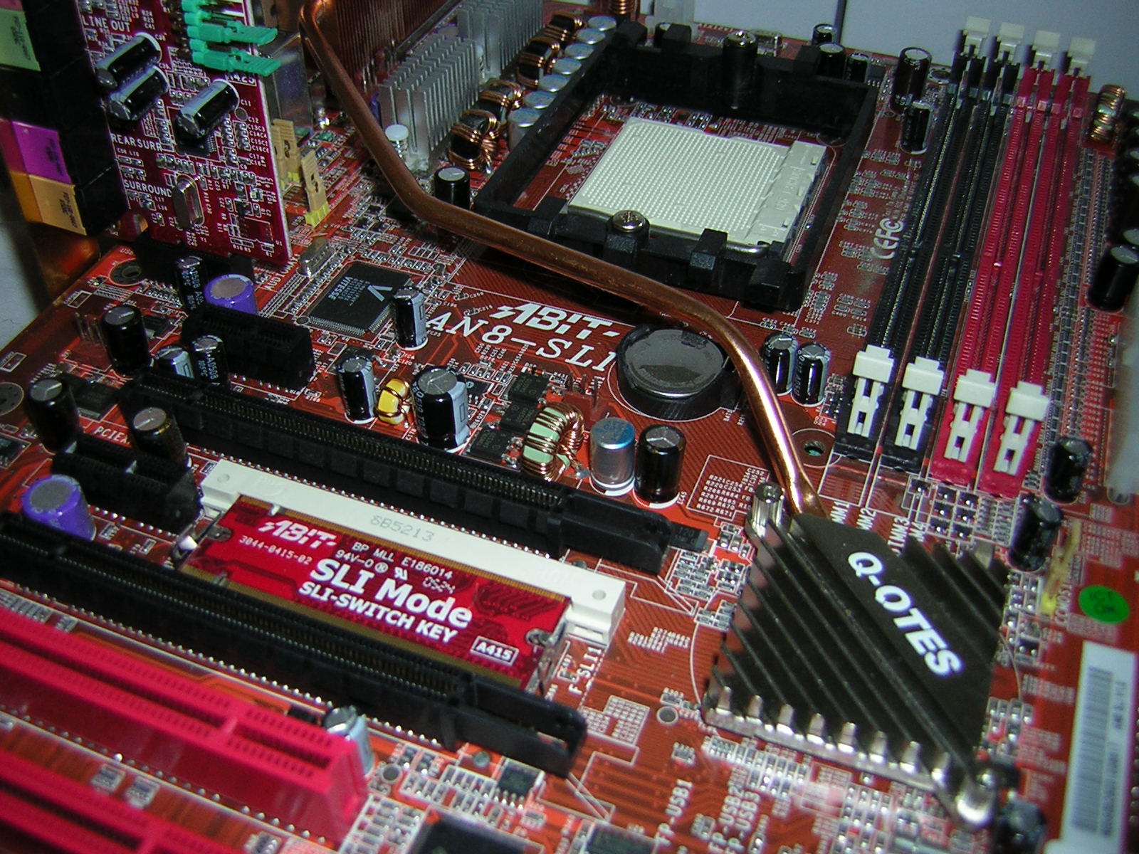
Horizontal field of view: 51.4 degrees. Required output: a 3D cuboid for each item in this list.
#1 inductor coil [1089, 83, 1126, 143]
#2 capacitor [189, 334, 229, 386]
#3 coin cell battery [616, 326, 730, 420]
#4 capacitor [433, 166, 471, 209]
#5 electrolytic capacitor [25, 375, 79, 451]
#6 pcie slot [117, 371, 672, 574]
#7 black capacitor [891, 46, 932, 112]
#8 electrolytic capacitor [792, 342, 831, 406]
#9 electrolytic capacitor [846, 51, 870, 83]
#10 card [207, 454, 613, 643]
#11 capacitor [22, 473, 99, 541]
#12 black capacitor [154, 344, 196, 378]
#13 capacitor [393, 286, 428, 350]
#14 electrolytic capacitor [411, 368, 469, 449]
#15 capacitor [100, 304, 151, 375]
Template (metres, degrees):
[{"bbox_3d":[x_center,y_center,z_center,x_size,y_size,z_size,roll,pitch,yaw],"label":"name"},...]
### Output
[{"bbox_3d":[0.137,-0.080,0.302,0.006,0.014,0.014,15,46,16],"label":"inductor coil"},{"bbox_3d":[-0.071,-0.012,0.236,0.006,0.011,0.006,0,44,0],"label":"capacitor"},{"bbox_3d":[0.021,-0.011,0.240,0.022,0.005,0.022,16,46,15],"label":"coin cell battery"},{"bbox_3d":[-0.027,-0.054,0.278,0.008,0.012,0.008,0,44,0],"label":"capacitor"},{"bbox_3d":[-0.096,-0.002,0.221,0.008,0.014,0.008,5,47,-5],"label":"electrolytic capacitor"},{"bbox_3d":[-0.033,0.008,0.216,0.106,0.011,0.007,16,46,15],"label":"pcie slot"},{"bbox_3d":[0.092,-0.093,0.317,0.008,0.015,0.008,15,46,16],"label":"black capacitor"},{"bbox_3d":[0.048,-0.011,0.235,0.006,0.011,0.006,15,46,16],"label":"electrolytic capacitor"},{"bbox_3d":[0.079,-0.096,0.323,0.005,0.011,0.005,15,46,16],"label":"electrolytic capacitor"},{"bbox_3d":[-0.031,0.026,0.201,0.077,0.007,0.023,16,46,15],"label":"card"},{"bbox_3d":[-0.090,0.015,0.208,0.010,0.010,0.010,0,44,0],"label":"capacitor"},{"bbox_3d":[-0.076,-0.010,0.230,0.006,0.011,0.006,15,46,16],"label":"black capacitor"},{"bbox_3d":[-0.032,-0.022,0.241,0.006,0.012,0.006,0,44,0],"label":"capacitor"},{"bbox_3d":[-0.024,-0.003,0.222,0.010,0.012,0.010,0,44,0],"label":"electrolytic capacitor"},{"bbox_3d":[-0.091,-0.018,0.243,0.008,0.012,0.008,15,46,16],"label":"capacitor"}]

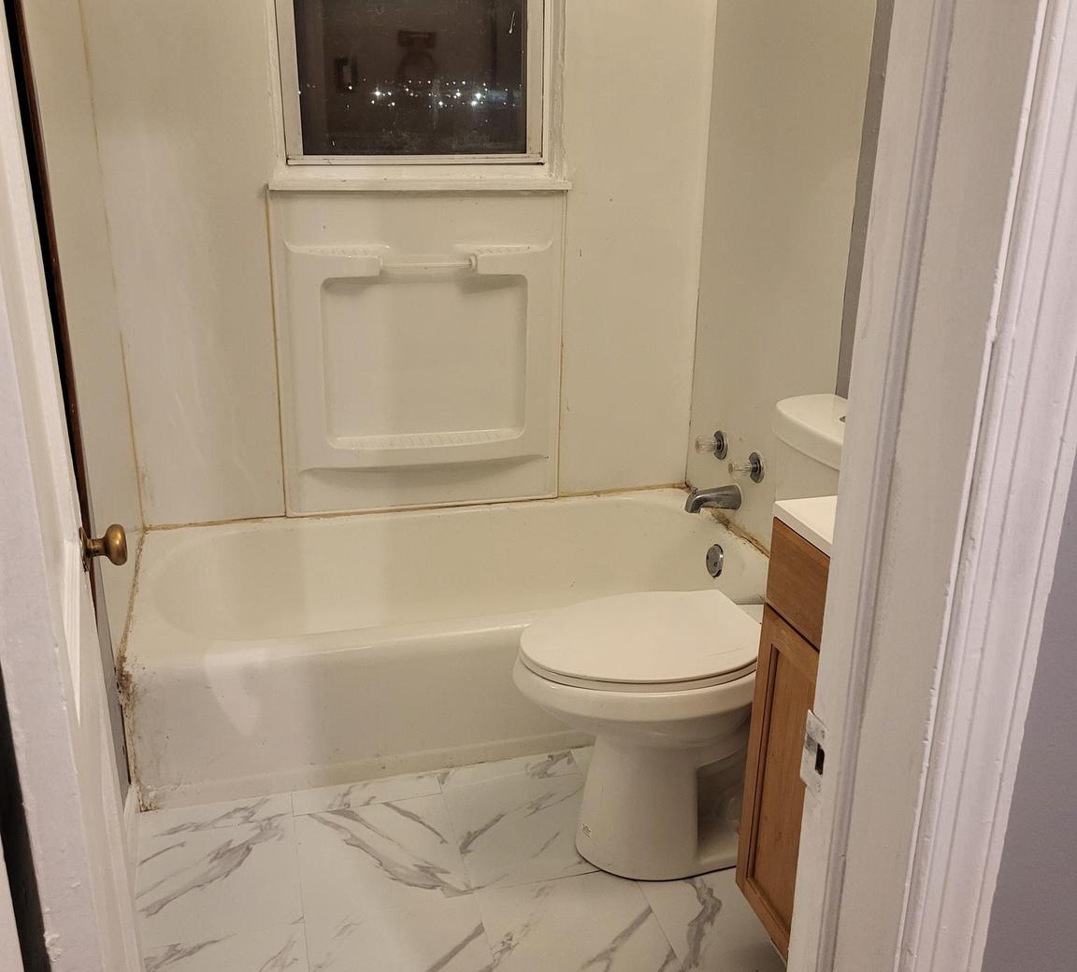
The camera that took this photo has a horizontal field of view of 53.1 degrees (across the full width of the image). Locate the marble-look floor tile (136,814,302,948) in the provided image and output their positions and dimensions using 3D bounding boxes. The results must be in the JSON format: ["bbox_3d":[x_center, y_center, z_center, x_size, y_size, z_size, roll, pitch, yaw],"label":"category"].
[{"bbox_3d":[-0.597,0.736,2.013,0.296,0.008,0.305,-5,21,-15],"label":"marble-look floor tile"}]

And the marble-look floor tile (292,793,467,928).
[{"bbox_3d":[-0.308,0.713,2.089,0.305,0.008,0.305,-5,21,-15],"label":"marble-look floor tile"}]

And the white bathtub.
[{"bbox_3d":[-0.191,0.330,2.648,1.505,0.336,0.760,-5,21,-15],"label":"white bathtub"}]

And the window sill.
[{"bbox_3d":[-0.283,-0.753,2.648,0.740,0.048,0.090,-5,21,-15],"label":"window sill"}]

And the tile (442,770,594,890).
[{"bbox_3d":[-0.014,0.690,2.166,0.305,0.008,0.305,-5,21,-15],"label":"tile"}]

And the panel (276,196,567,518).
[{"bbox_3d":[-0.288,-0.327,2.770,0.734,0.827,0.060,-4,21,-15],"label":"panel"}]

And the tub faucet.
[{"bbox_3d":[0.446,0.035,2.790,0.140,0.069,0.059,-4,21,-15],"label":"tub faucet"}]

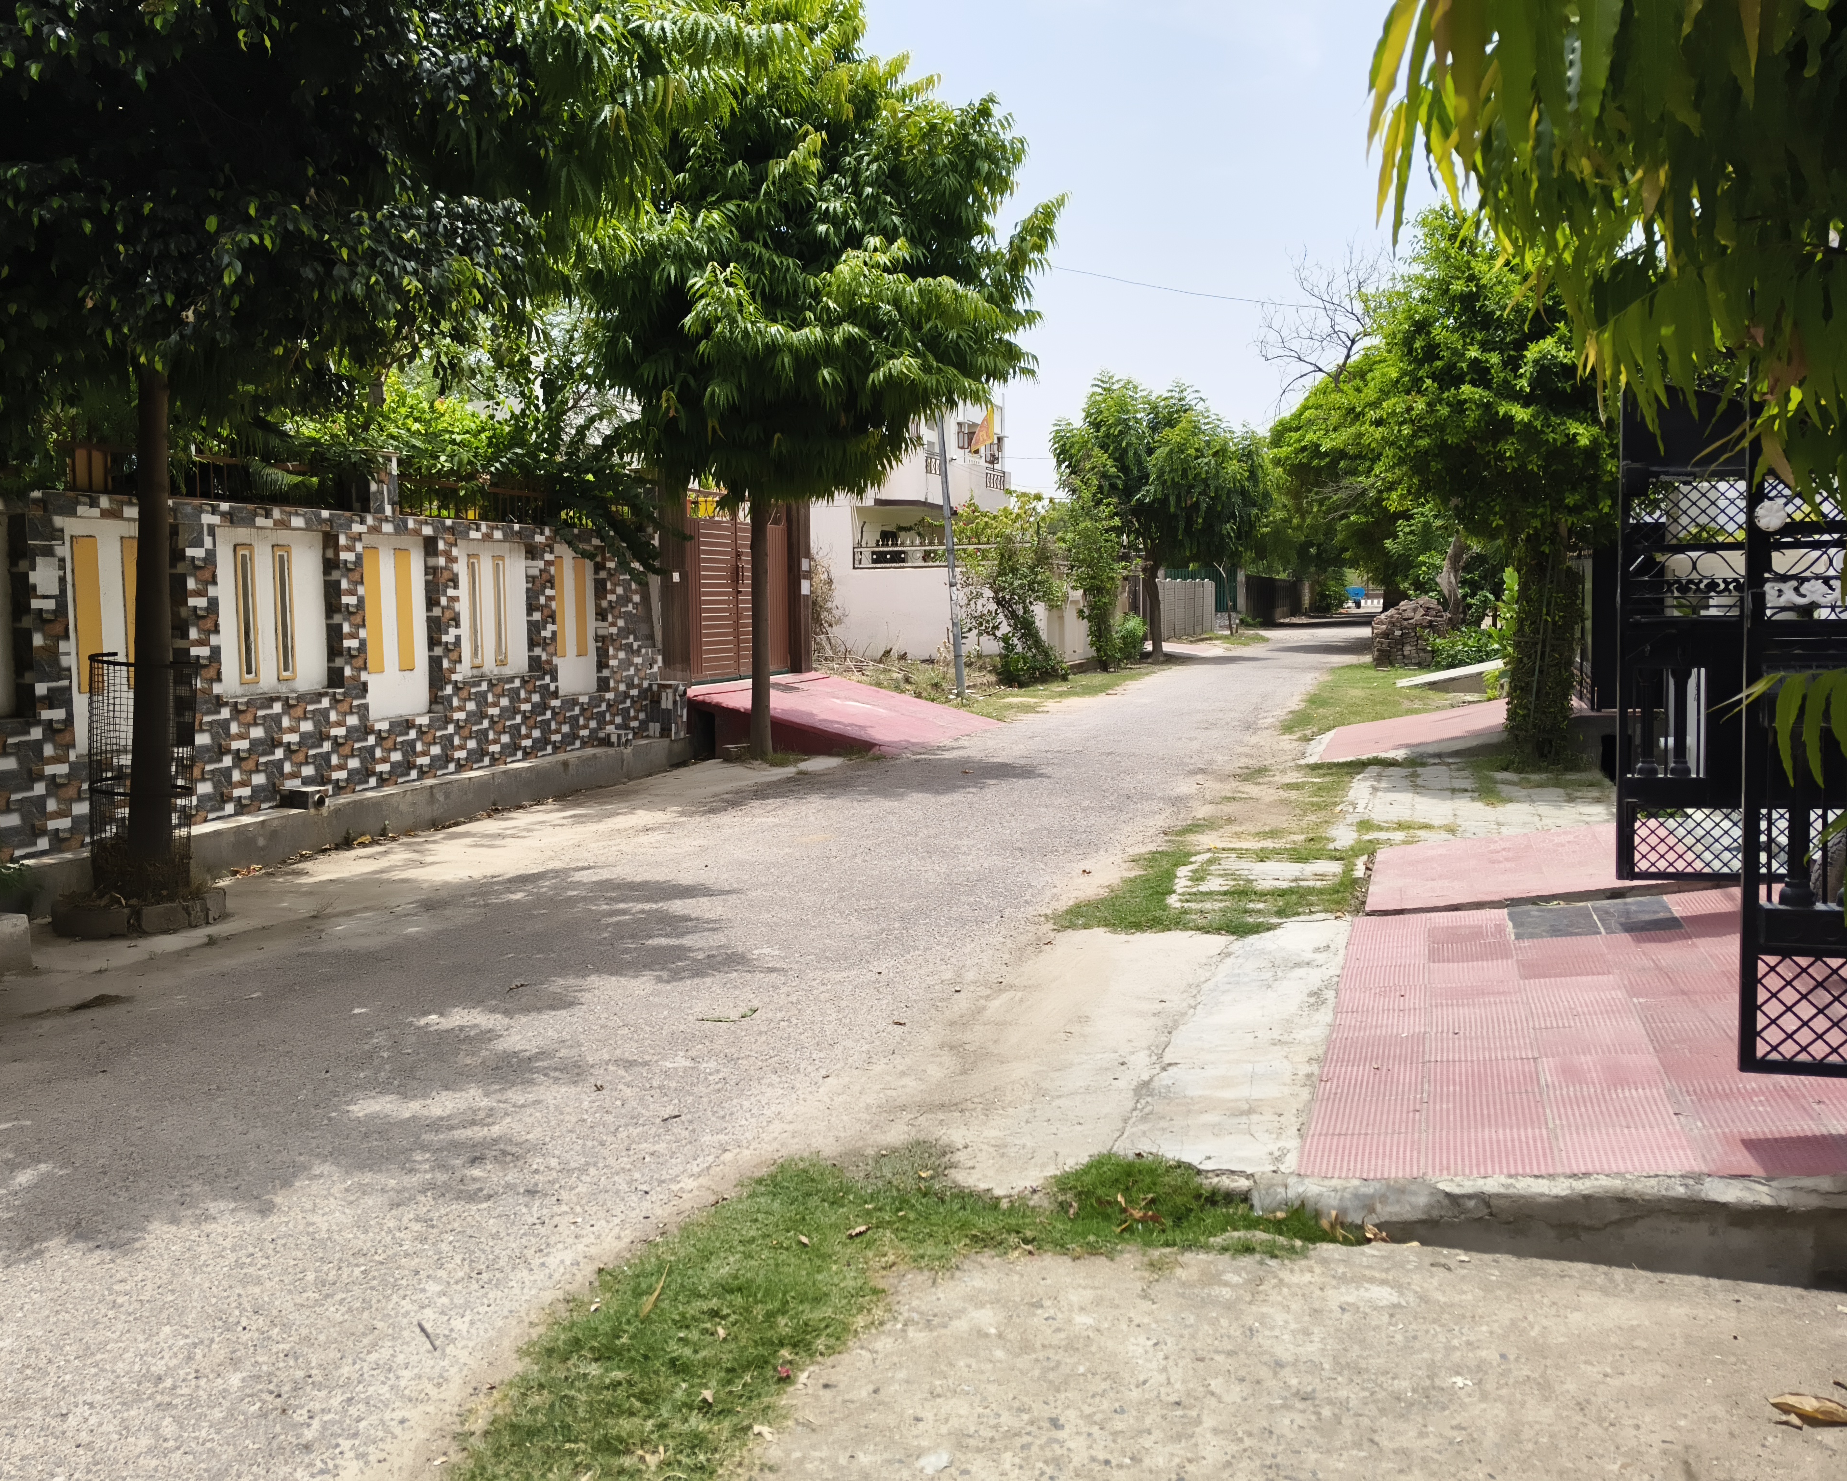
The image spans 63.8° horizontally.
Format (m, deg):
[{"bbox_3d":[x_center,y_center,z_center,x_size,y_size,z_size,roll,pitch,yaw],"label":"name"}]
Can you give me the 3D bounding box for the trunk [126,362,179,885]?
[{"bbox_3d":[-3.469,-0.485,6.677,0.230,2.363,0.220,5,6,18],"label":"trunk"}]

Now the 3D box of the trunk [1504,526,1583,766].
[{"bbox_3d":[5.051,-0.763,12.050,0.580,1.928,0.550,1,6,18],"label":"trunk"}]

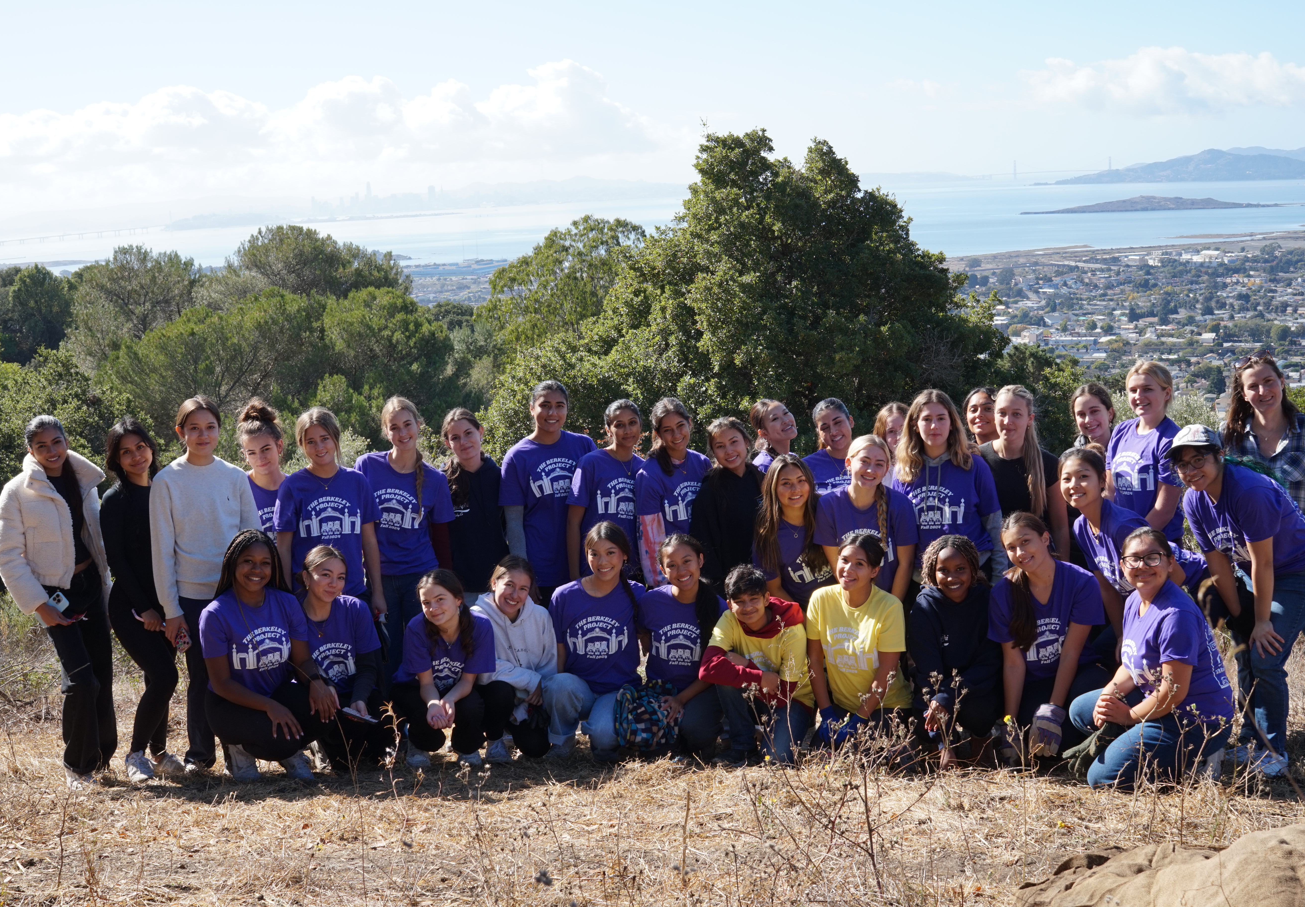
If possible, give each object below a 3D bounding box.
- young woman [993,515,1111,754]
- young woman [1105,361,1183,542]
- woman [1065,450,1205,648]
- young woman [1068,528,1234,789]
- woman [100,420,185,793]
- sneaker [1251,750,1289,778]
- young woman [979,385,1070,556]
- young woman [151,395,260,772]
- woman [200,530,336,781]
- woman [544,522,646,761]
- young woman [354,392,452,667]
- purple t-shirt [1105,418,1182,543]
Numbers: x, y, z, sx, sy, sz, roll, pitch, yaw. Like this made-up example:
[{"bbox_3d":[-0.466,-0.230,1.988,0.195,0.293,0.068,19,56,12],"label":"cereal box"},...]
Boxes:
[{"bbox_3d":[1.593,0.722,6.380,0.480,0.983,0.620,0,10,14],"label":"young woman"},{"bbox_3d":[2.127,0.439,6.952,0.320,1.702,0.480,-12,13,-42],"label":"young woman"},{"bbox_3d":[1.947,0.603,6.420,0.720,1.280,0.480,-12,14,-44],"label":"woman"},{"bbox_3d":[2.031,0.814,6.470,0.640,1.050,0.480,-7,10,-21],"label":"young woman"},{"bbox_3d":[-2.168,0.629,6.888,0.420,1.594,0.380,-12,13,-42],"label":"woman"},{"bbox_3d":[2.435,1.222,6.270,0.100,0.110,0.250,6,13,40],"label":"sneaker"},{"bbox_3d":[1.710,0.489,7.280,0.490,1.620,0.320,0,10,18],"label":"young woman"},{"bbox_3d":[-1.964,0.568,6.970,0.470,1.660,0.310,-5,10,-12],"label":"young woman"},{"bbox_3d":[-1.691,0.861,6.960,0.540,1.080,0.640,-7,10,-22],"label":"woman"},{"bbox_3d":[-0.249,0.793,7.028,0.460,1.002,0.660,-3,10,1],"label":"woman"},{"bbox_3d":[-1.117,0.549,7.432,0.500,1.647,0.300,-4,10,-9],"label":"young woman"},{"bbox_3d":[2.083,0.119,6.720,0.420,0.555,0.280,5,12,38],"label":"purple t-shirt"}]

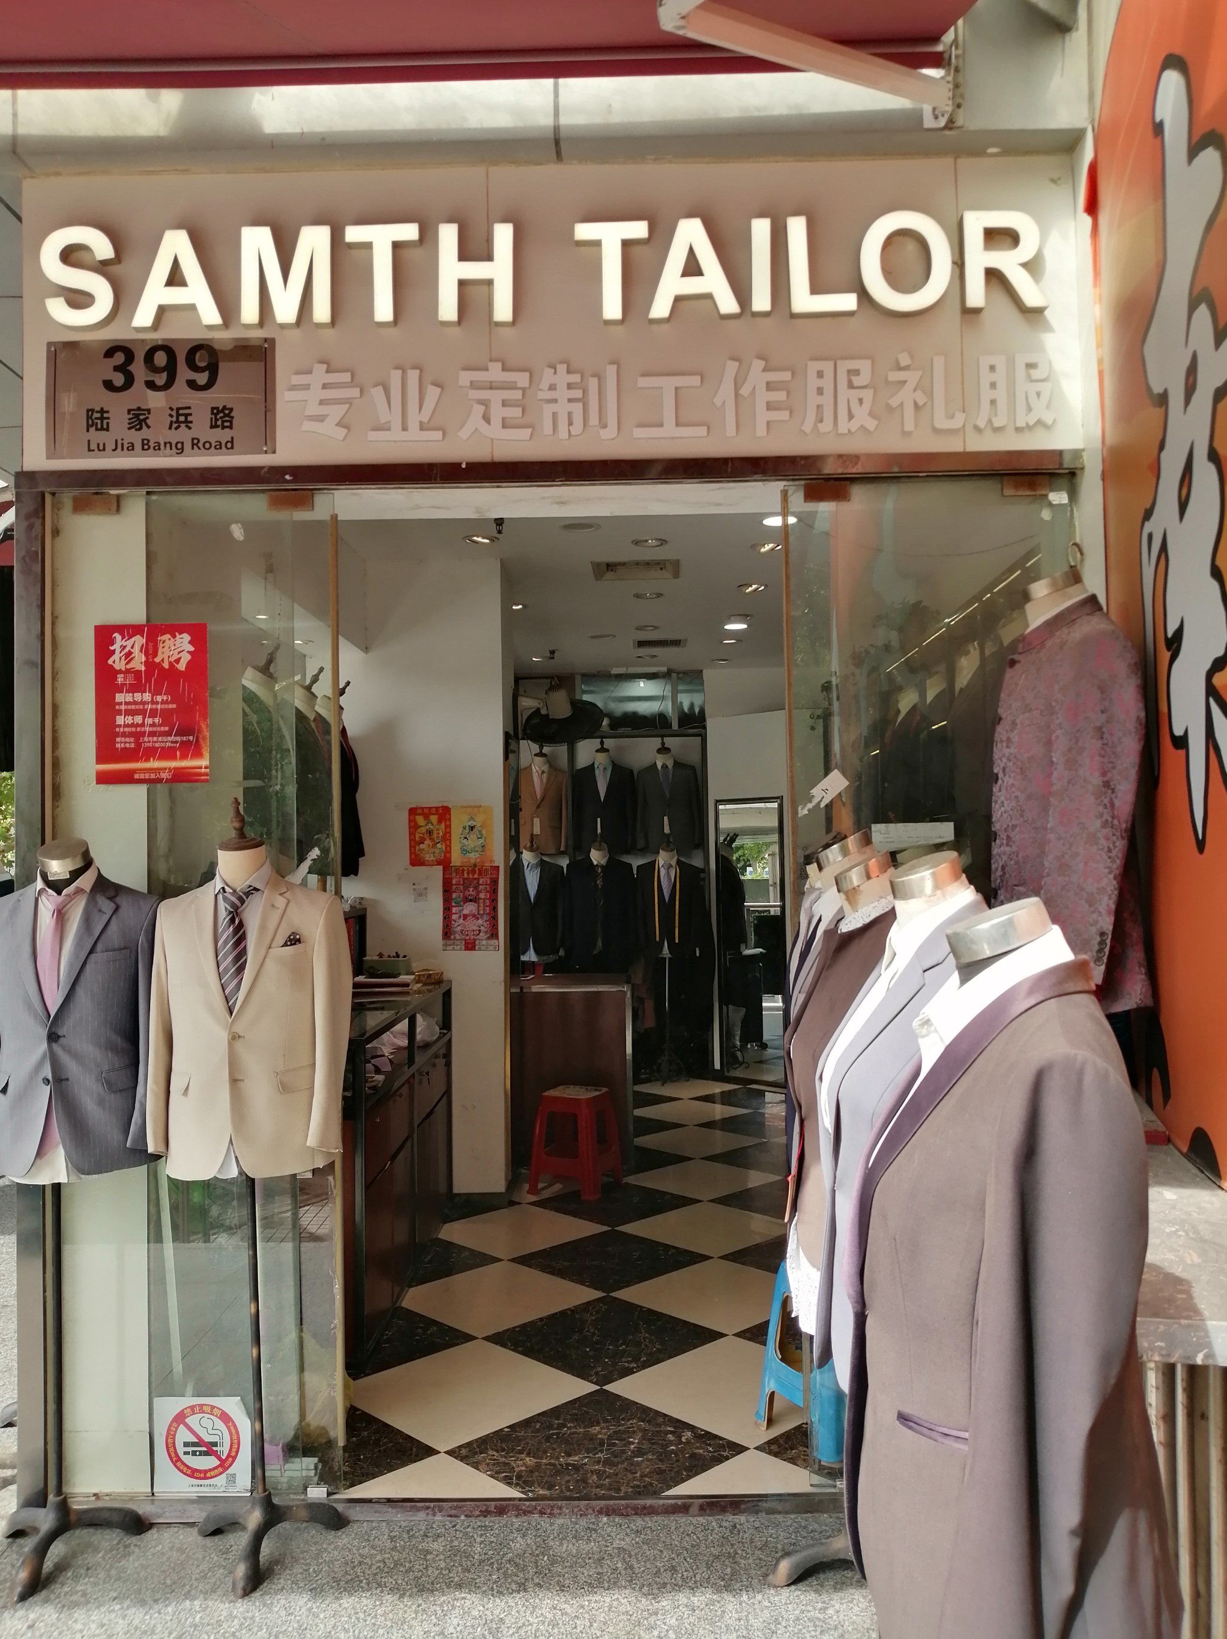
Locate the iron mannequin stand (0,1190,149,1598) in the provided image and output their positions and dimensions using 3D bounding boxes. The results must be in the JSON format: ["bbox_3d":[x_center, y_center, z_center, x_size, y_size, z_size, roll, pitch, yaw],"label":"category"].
[{"bbox_3d":[-1.371,1.347,3.002,0.370,0.910,0.330,-1,-2,1],"label":"iron mannequin stand"}]

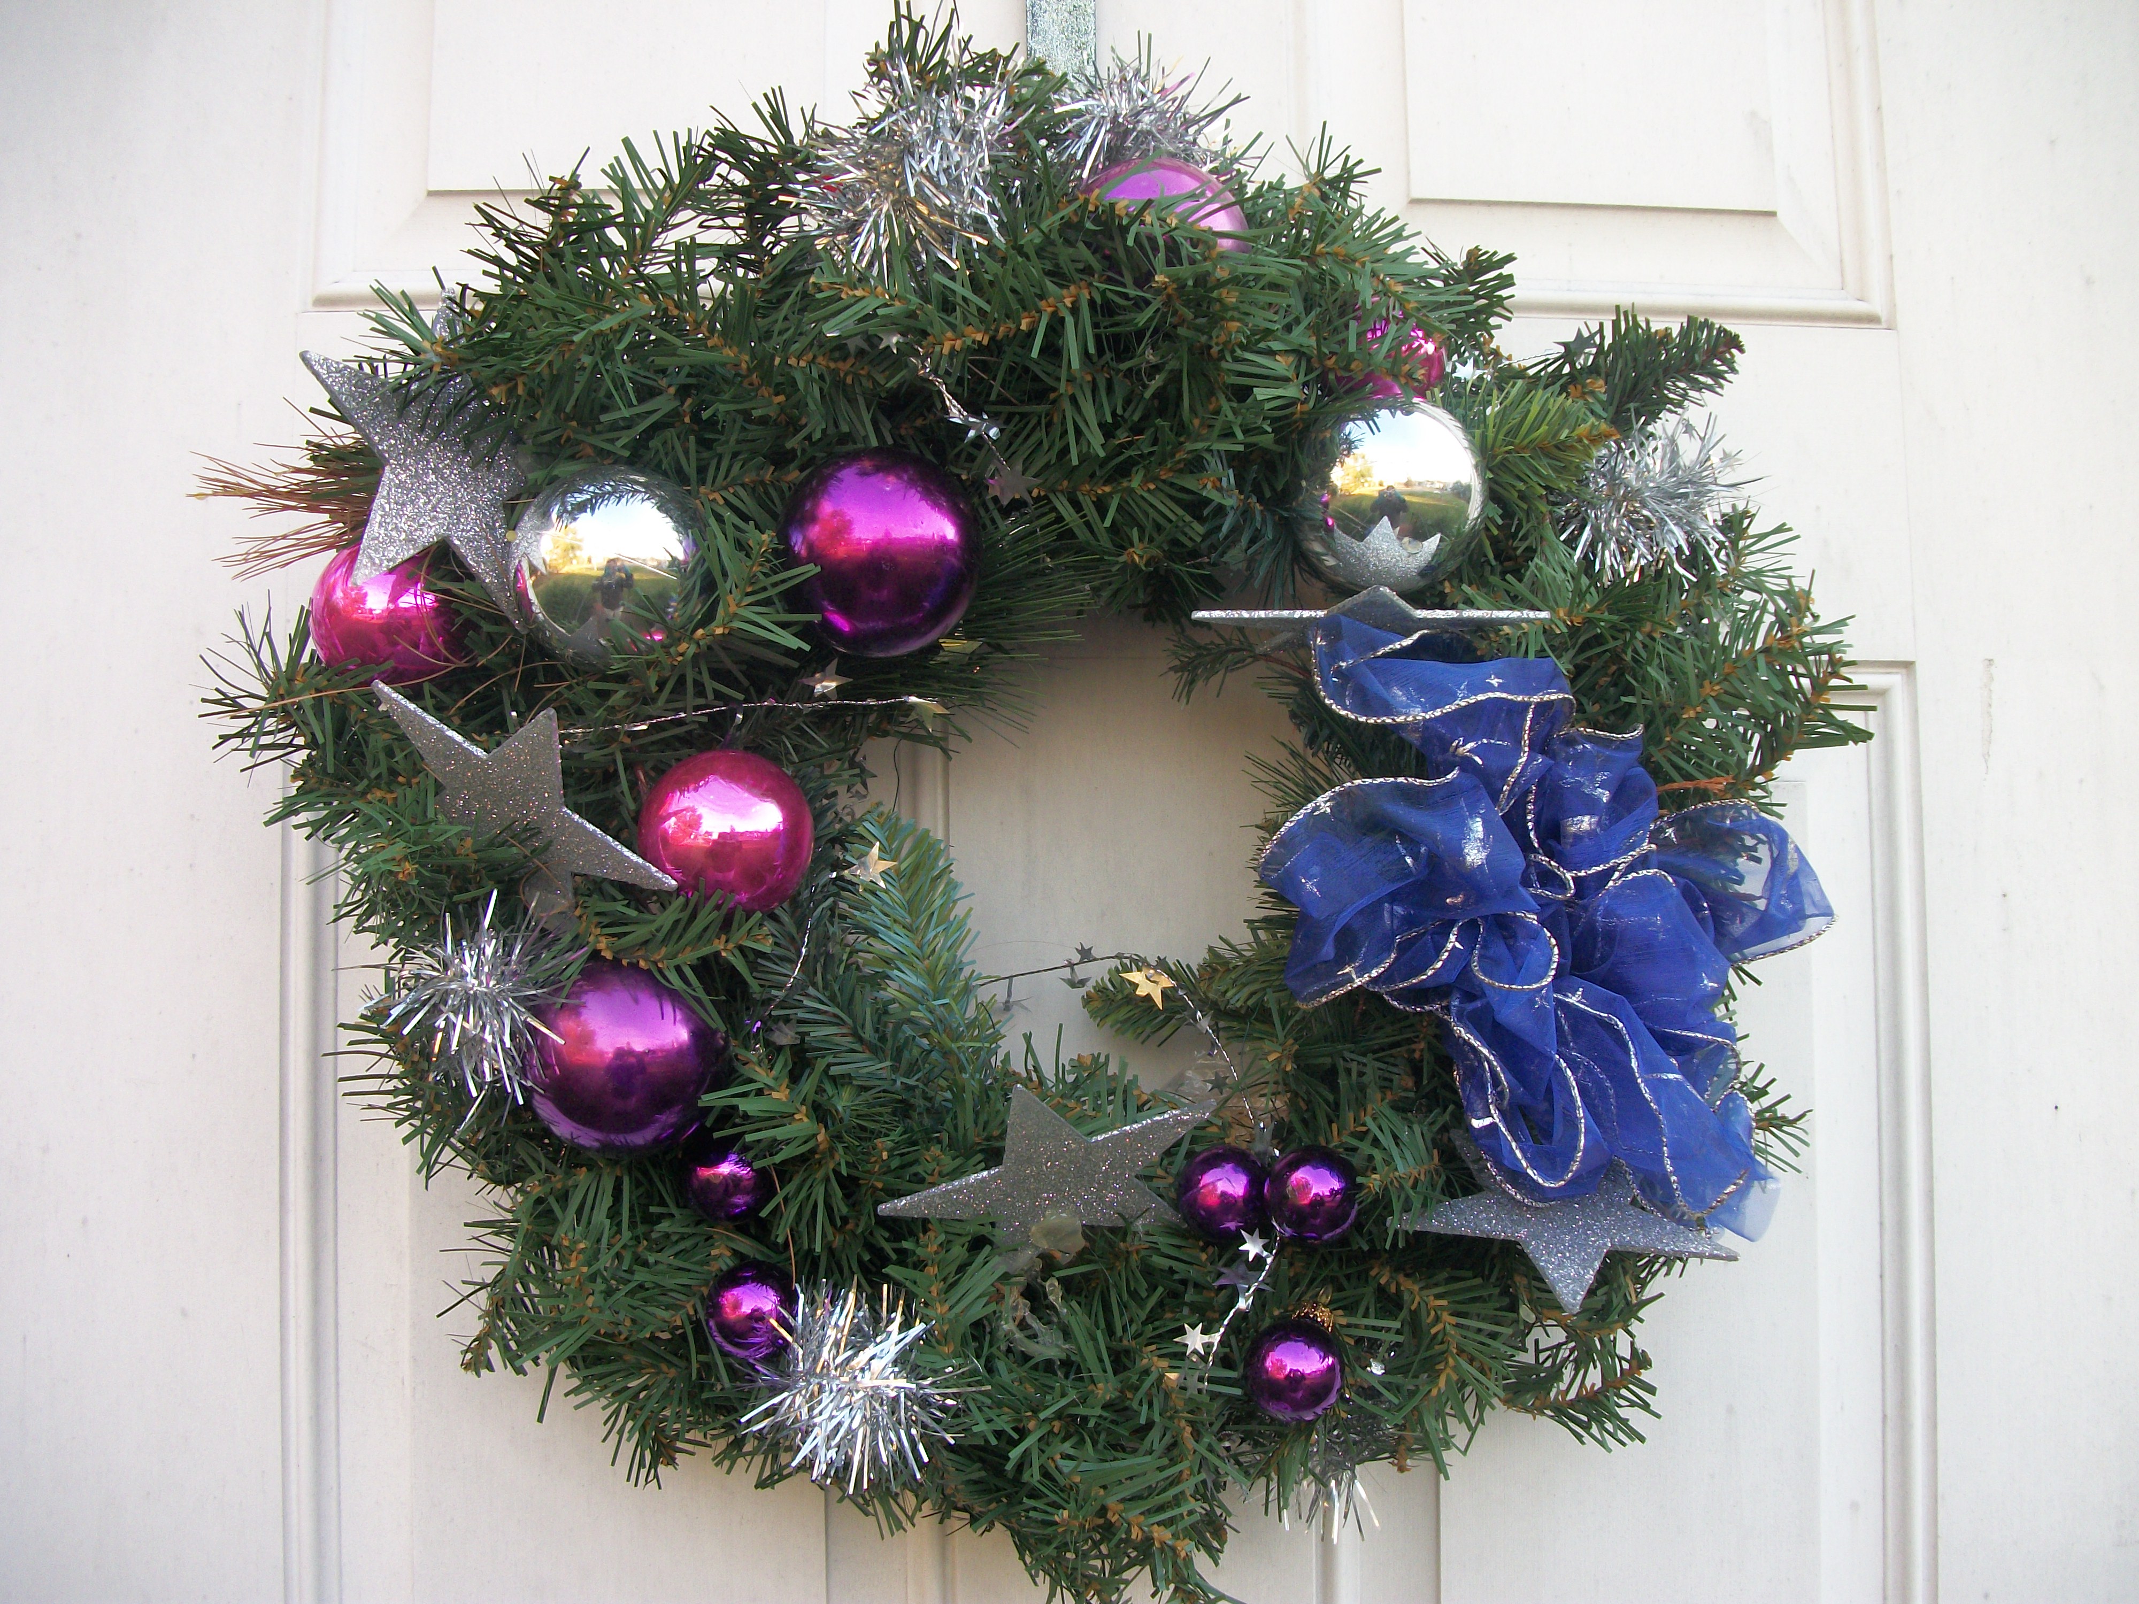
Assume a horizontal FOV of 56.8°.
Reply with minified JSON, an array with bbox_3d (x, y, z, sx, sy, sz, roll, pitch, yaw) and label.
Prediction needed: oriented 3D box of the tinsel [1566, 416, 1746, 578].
[{"bbox_3d":[0.207,-0.107,0.700,0.064,0.058,0.057,0,-4,-3],"label":"tinsel"}]

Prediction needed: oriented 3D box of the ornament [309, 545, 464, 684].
[{"bbox_3d":[-0.242,-0.066,0.705,0.059,0.059,0.059,0,-4,-4],"label":"ornament"}]

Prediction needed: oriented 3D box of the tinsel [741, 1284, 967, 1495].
[{"bbox_3d":[-0.071,0.195,0.655,0.075,0.070,0.066,0,-4,-3],"label":"tinsel"}]

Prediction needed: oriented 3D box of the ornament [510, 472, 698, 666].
[{"bbox_3d":[-0.156,-0.080,0.665,0.063,0.064,0.063,0,-4,-3],"label":"ornament"}]

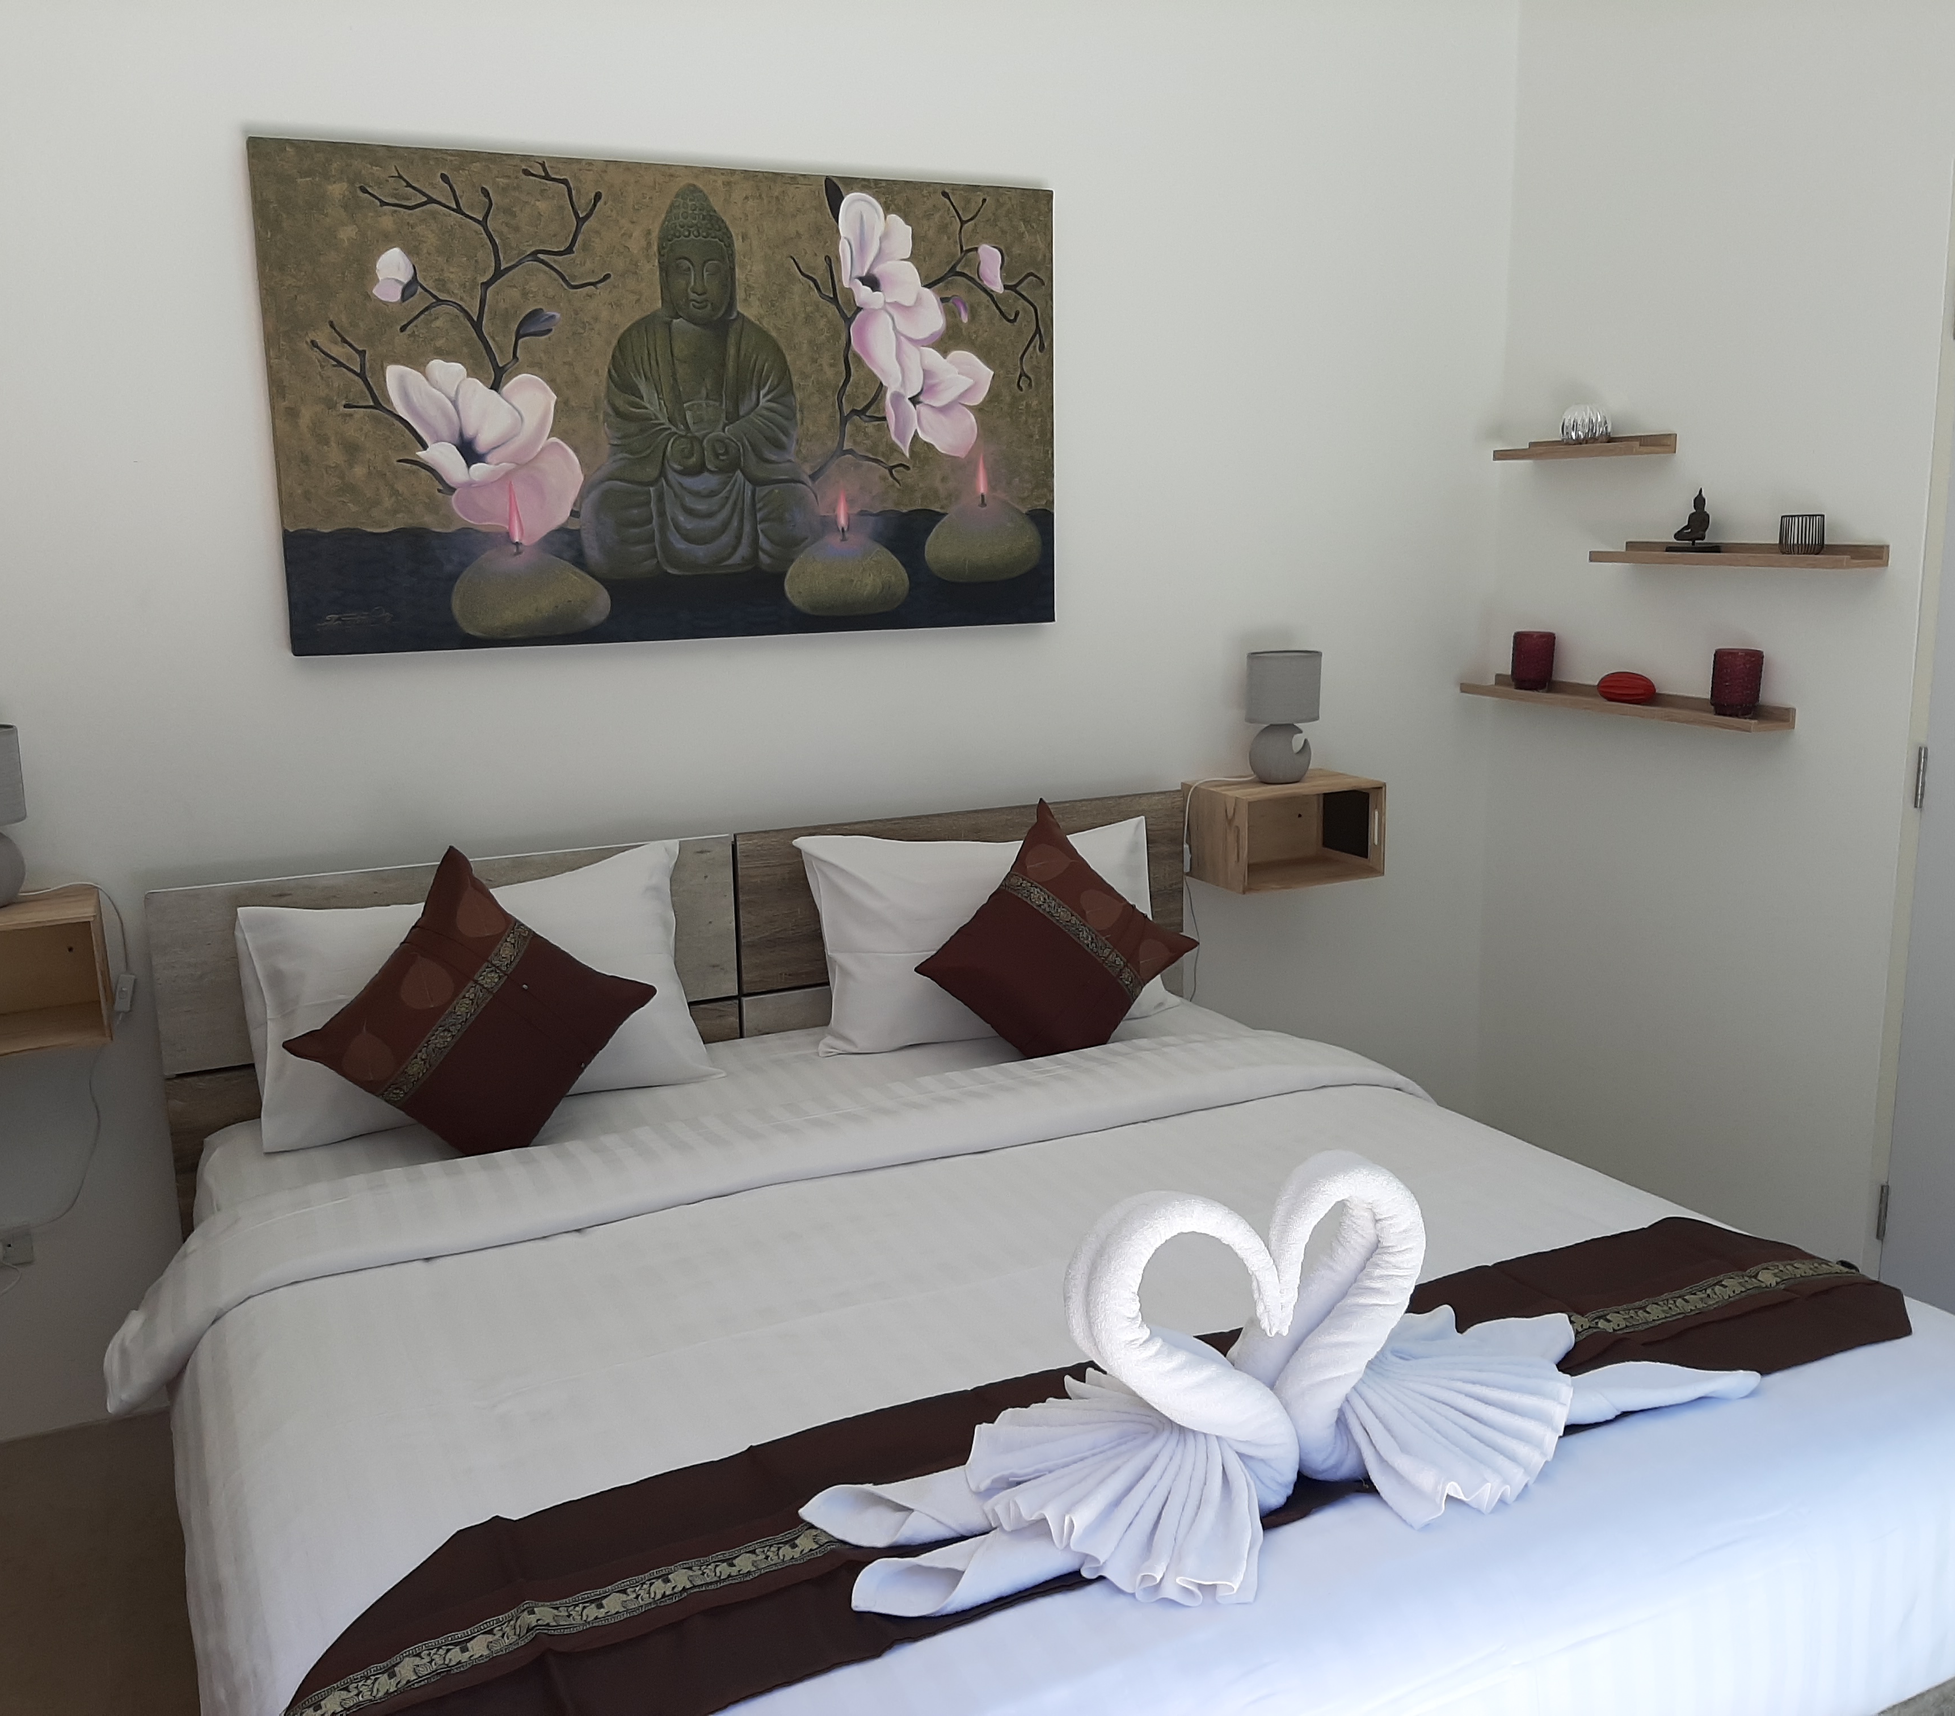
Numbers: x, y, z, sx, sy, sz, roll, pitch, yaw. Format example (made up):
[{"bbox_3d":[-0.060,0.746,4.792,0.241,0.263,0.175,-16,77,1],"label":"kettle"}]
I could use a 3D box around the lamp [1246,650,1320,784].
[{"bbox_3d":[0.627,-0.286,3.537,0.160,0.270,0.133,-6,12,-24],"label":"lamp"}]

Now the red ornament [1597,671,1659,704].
[{"bbox_3d":[1.292,-0.334,3.420,0.072,0.068,0.142,-6,12,-23],"label":"red ornament"}]

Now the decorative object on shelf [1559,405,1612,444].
[{"bbox_3d":[1.238,-0.870,3.493,0.096,0.087,0.096,-6,12,-24],"label":"decorative object on shelf"}]

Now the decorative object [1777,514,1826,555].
[{"bbox_3d":[1.457,-0.567,3.031,0.073,0.074,0.073,-6,12,-22],"label":"decorative object"}]

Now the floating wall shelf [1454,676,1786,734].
[{"bbox_3d":[1.293,-0.320,3.503,0.105,0.038,0.797,-6,12,-24],"label":"floating wall shelf"}]

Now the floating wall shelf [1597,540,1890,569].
[{"bbox_3d":[1.390,-0.562,3.185,0.102,0.037,0.600,-6,12,-22],"label":"floating wall shelf"}]

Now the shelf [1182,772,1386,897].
[{"bbox_3d":[0.642,-0.058,3.582,0.348,0.194,0.227,-6,12,-24],"label":"shelf"}]

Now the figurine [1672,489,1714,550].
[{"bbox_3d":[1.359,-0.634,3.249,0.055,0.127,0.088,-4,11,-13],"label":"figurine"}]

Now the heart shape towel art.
[{"bbox_3d":[0.344,0.447,1.647,1.015,0.335,0.266,-5,12,-19],"label":"heart shape towel art"}]

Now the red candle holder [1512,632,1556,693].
[{"bbox_3d":[1.197,-0.415,3.695,0.084,0.130,0.084,-6,12,-24],"label":"red candle holder"}]

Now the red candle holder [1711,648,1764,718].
[{"bbox_3d":[1.422,-0.323,3.216,0.084,0.128,0.084,-6,12,-24],"label":"red candle holder"}]

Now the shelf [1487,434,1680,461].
[{"bbox_3d":[1.229,-0.835,3.503,0.102,0.039,0.405,-6,12,-22],"label":"shelf"}]

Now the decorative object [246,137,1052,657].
[{"bbox_3d":[-0.488,-0.793,3.033,1.397,0.800,0.035,-6,12,-24],"label":"decorative object"}]

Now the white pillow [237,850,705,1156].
[{"bbox_3d":[-0.823,0.221,2.878,0.725,0.420,0.160,-6,-15,-24],"label":"white pillow"}]

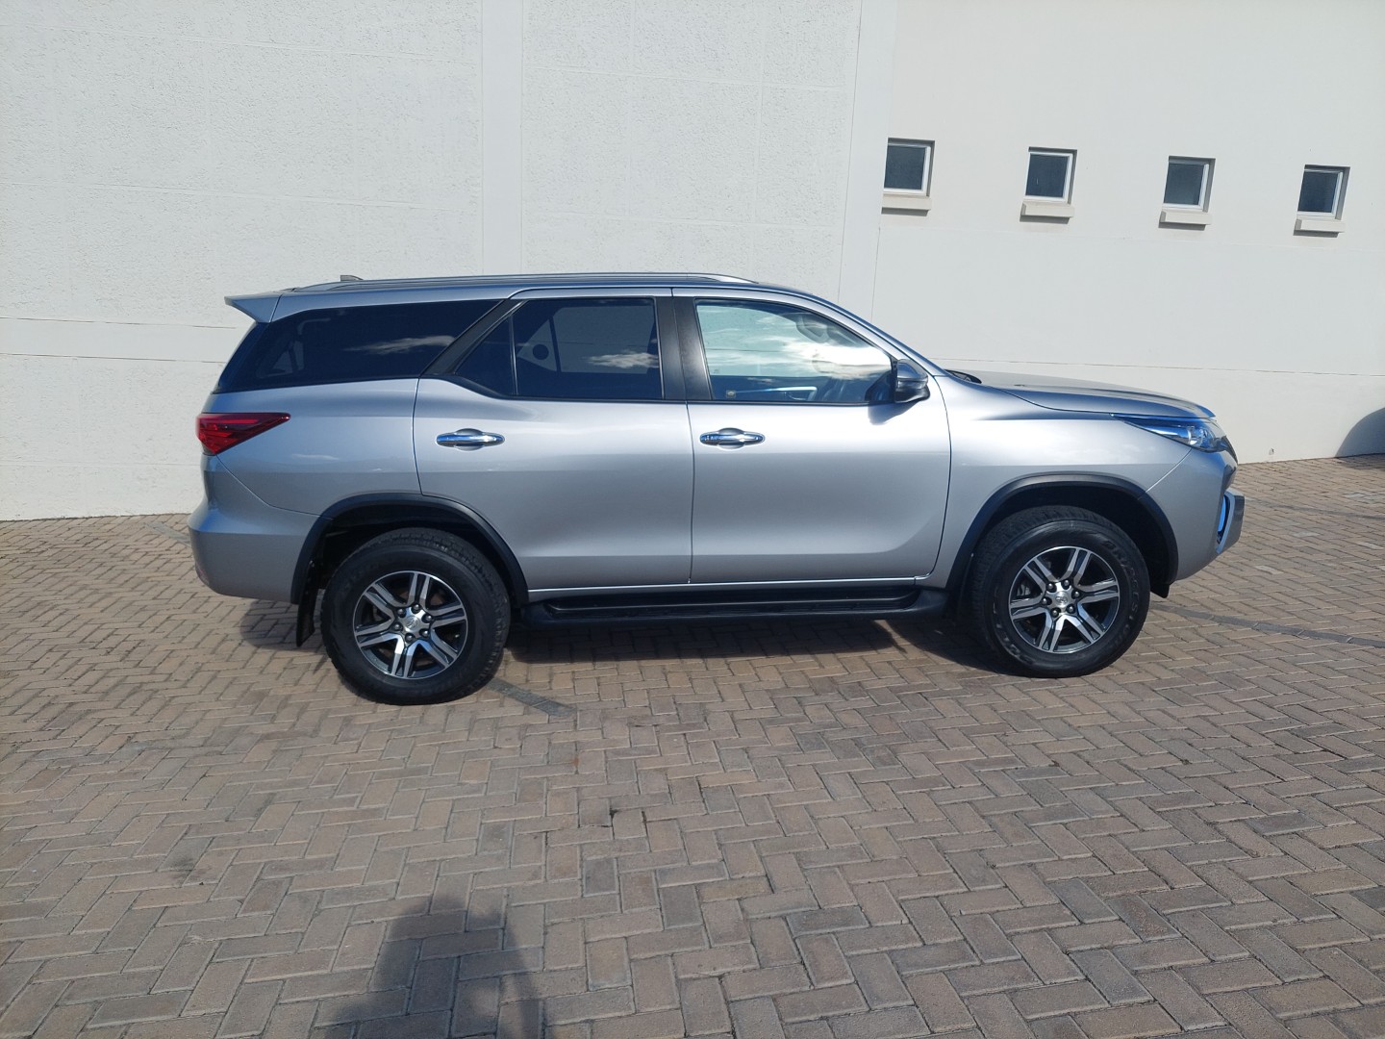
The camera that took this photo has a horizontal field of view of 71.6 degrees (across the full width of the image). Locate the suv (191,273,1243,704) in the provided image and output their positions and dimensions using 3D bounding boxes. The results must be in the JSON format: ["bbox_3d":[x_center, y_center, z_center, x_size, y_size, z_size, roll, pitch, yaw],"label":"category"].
[{"bbox_3d":[0.098,-0.295,4.802,4.820,1.810,1.880,-2,11,-1],"label":"suv"}]

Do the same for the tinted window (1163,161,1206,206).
[{"bbox_3d":[4.183,-2.842,8.178,0.426,0.428,0.100,1,13,-8],"label":"tinted window"}]

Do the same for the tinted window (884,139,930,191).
[{"bbox_3d":[1.742,-2.853,7.818,0.392,0.425,0.100,1,13,-8],"label":"tinted window"}]

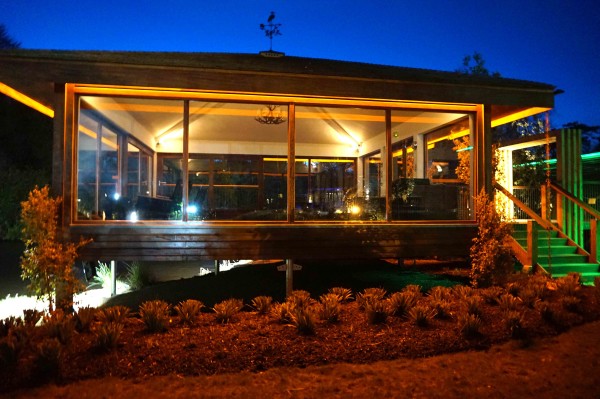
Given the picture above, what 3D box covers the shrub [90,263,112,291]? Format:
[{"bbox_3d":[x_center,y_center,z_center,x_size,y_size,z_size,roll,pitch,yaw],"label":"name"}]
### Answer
[{"bbox_3d":[-4.953,1.920,10.100,0.680,0.760,0.680,0,-1,-10],"label":"shrub"}]

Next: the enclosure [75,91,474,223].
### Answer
[{"bbox_3d":[-0.800,-0.625,11.384,7.682,2.295,7.671,0,-1,-10],"label":"enclosure"}]

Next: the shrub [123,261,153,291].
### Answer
[{"bbox_3d":[-4.081,1.883,10.100,0.740,0.820,0.740,0,-1,-10],"label":"shrub"}]

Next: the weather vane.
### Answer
[{"bbox_3d":[-0.809,-4.738,11.430,0.660,1.300,0.640,0,-1,-10],"label":"weather vane"}]

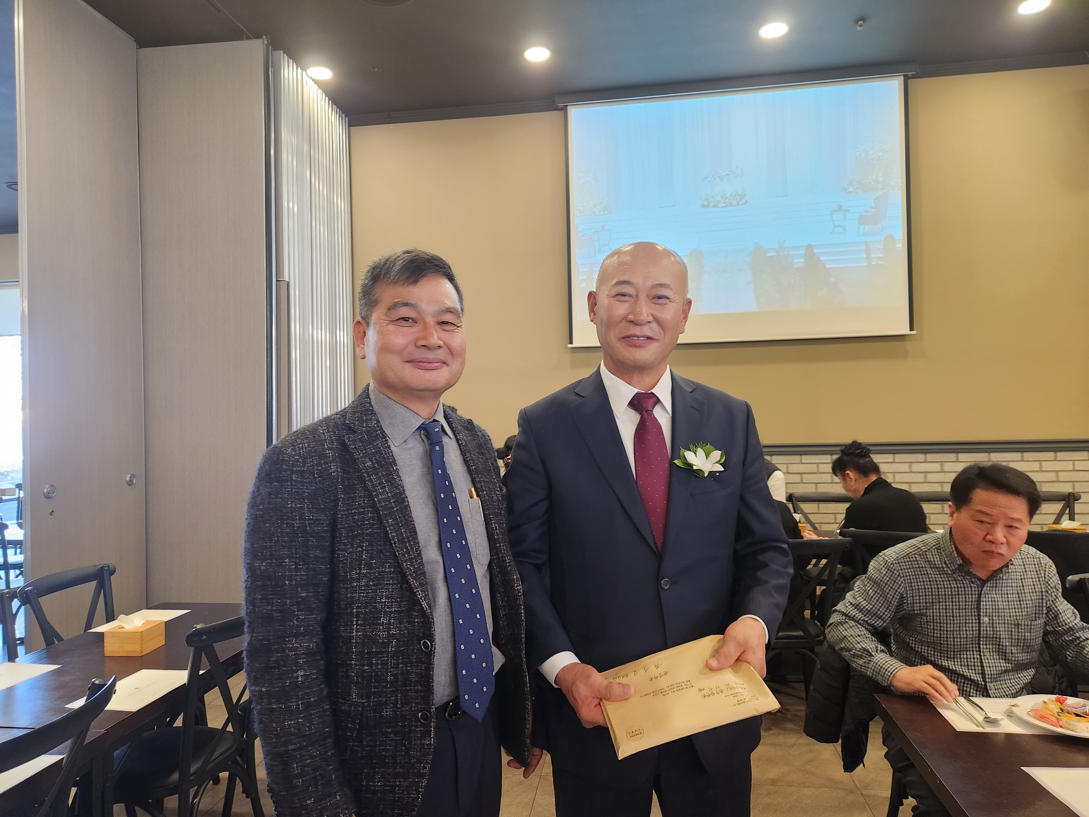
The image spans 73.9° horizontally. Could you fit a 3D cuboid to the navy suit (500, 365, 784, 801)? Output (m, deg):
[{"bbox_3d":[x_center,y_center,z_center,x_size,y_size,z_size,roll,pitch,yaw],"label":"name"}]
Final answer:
[{"bbox_3d":[0.199,0.657,1.345,0.540,1.480,0.360,-1,0,0],"label":"navy suit"}]

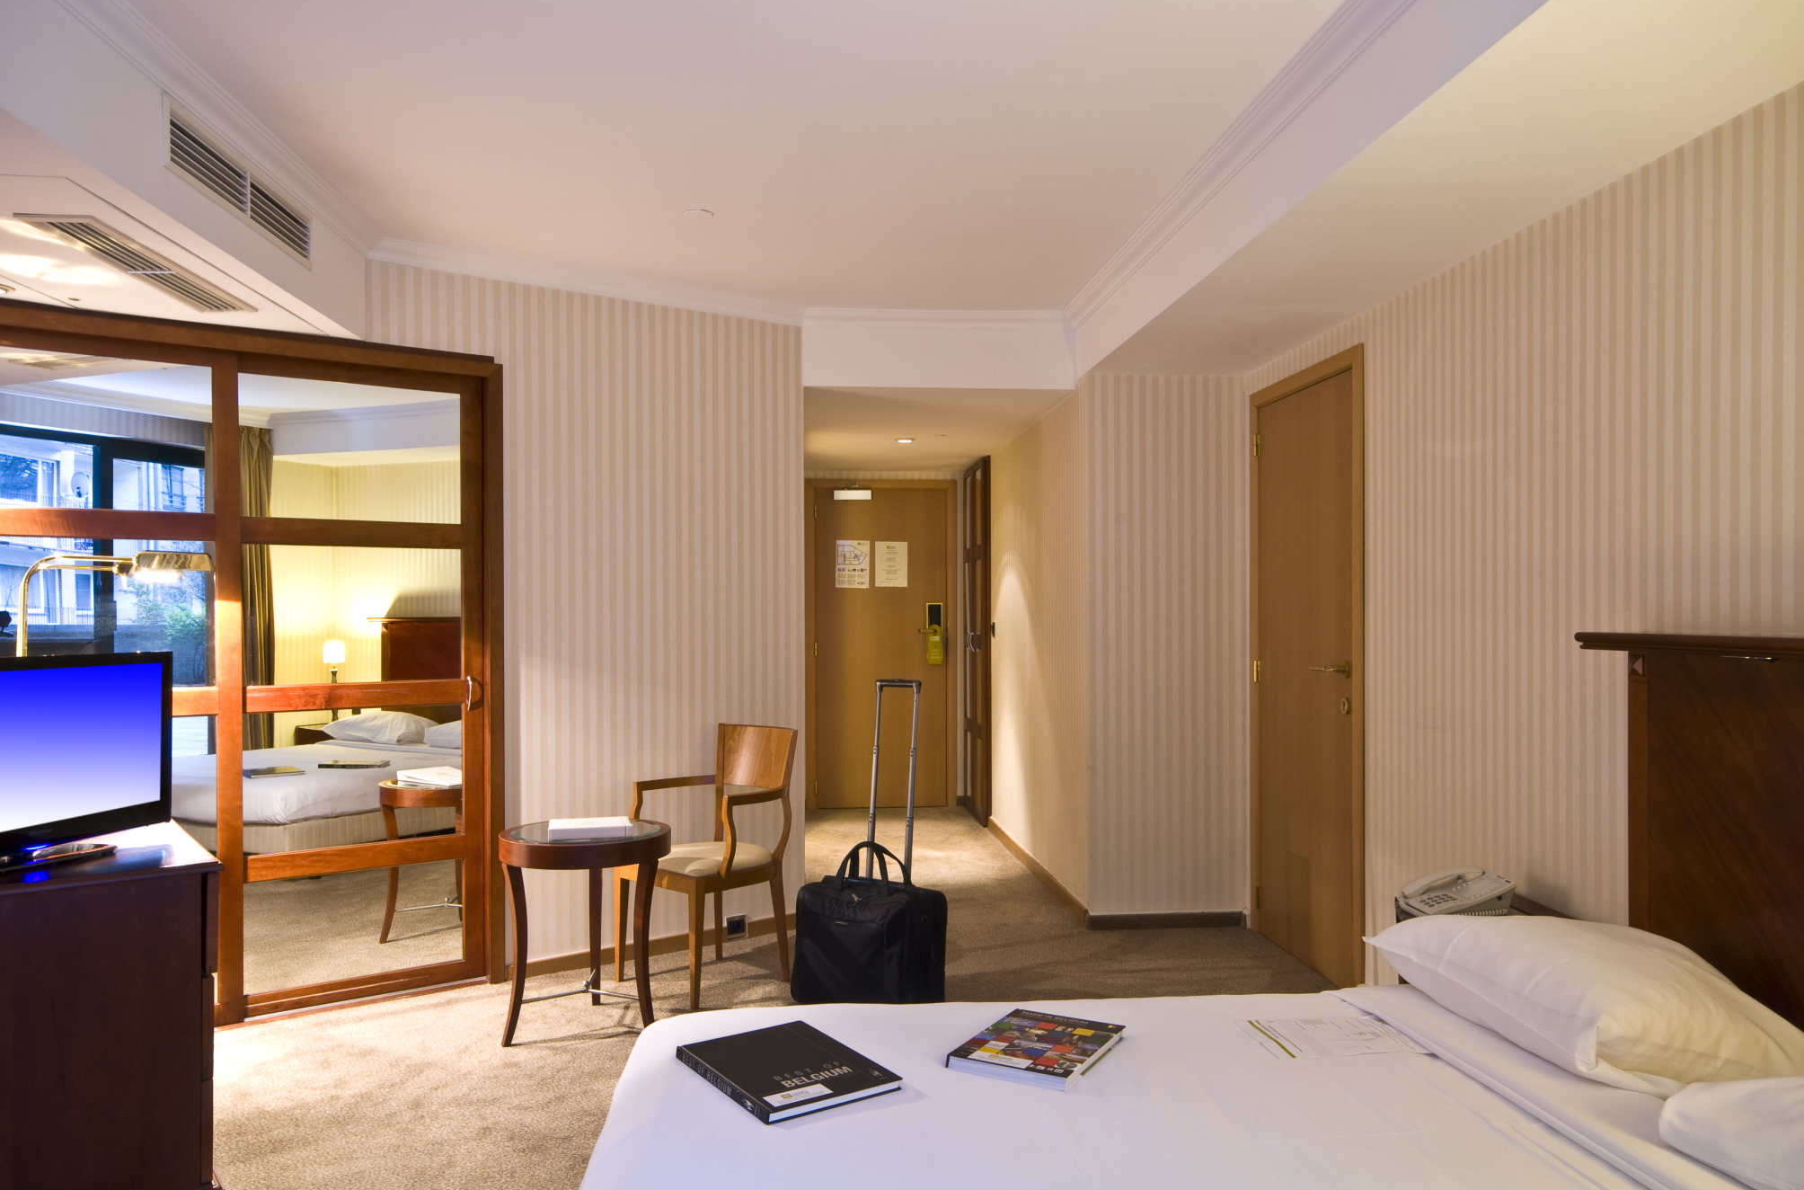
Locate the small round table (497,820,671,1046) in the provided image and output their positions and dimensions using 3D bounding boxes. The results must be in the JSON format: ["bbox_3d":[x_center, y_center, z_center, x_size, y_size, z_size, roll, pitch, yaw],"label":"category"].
[{"bbox_3d":[-0.938,0.992,3.707,0.495,0.583,0.495,0,-1,0],"label":"small round table"}]

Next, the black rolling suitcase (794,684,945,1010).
[{"bbox_3d":[-0.099,0.775,3.963,0.385,1.020,0.300,-1,-1,36],"label":"black rolling suitcase"}]

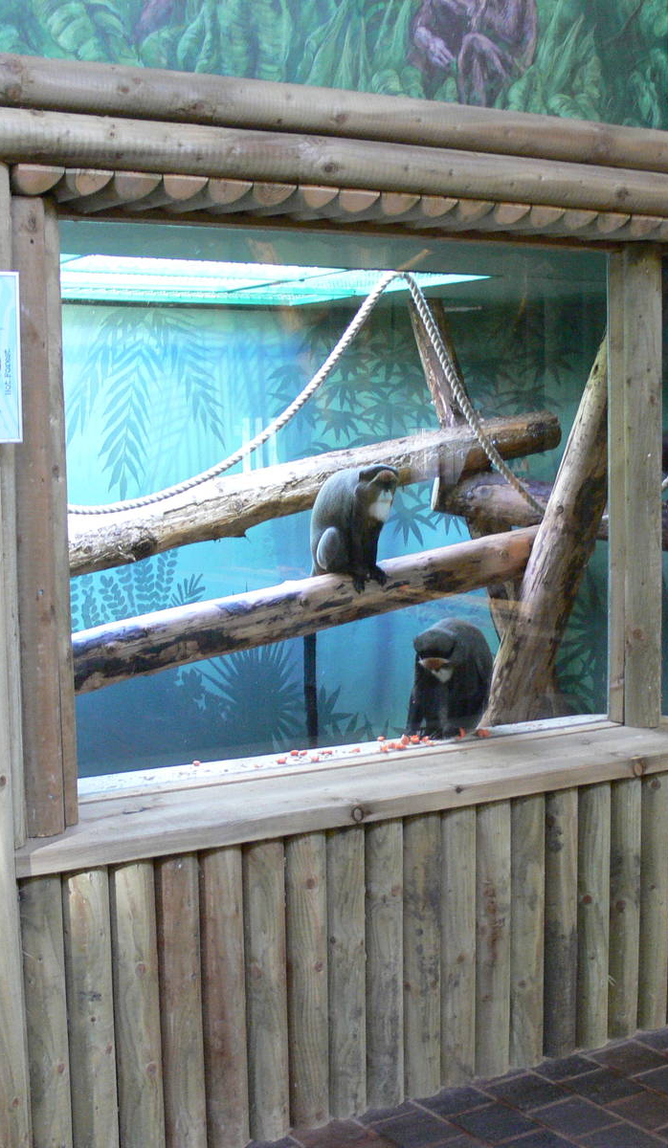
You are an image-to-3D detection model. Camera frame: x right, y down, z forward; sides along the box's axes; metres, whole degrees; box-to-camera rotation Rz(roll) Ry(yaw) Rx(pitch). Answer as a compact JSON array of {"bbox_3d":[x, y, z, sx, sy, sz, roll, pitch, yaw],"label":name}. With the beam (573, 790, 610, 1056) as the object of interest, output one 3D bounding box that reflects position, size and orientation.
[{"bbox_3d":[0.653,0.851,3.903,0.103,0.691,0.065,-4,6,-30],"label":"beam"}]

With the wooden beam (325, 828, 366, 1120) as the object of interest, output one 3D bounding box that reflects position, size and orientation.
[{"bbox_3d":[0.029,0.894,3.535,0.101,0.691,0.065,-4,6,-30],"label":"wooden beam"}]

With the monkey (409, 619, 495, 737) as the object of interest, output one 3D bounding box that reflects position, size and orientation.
[{"bbox_3d":[0.326,0.296,4.328,0.230,0.340,0.300,2,6,27],"label":"monkey"}]

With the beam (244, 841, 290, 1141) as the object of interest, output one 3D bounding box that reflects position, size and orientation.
[{"bbox_3d":[-0.145,0.906,3.432,0.100,0.691,0.065,-4,6,-30],"label":"beam"}]

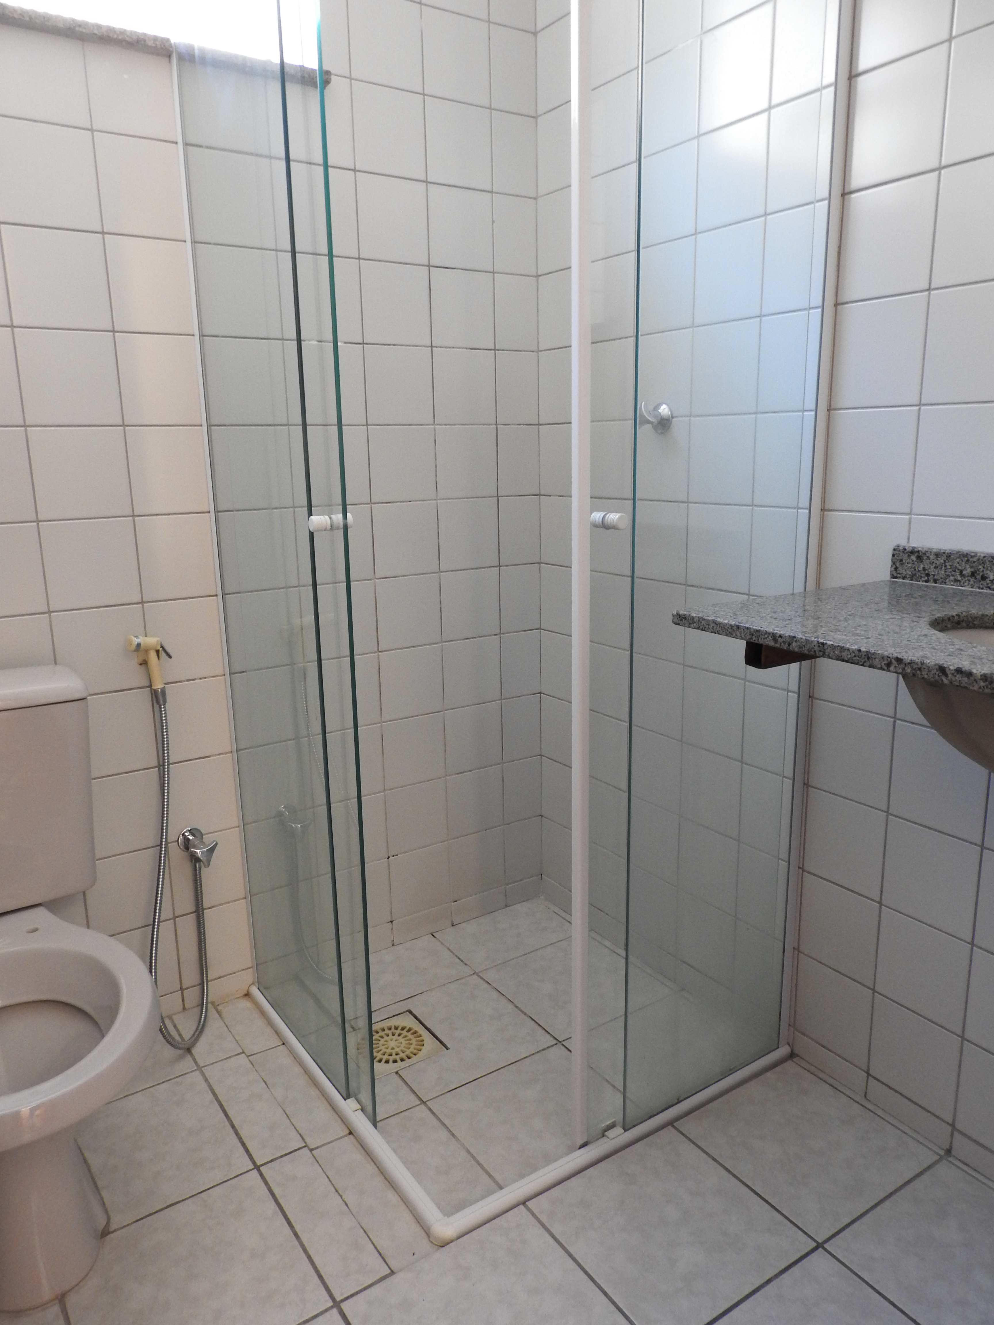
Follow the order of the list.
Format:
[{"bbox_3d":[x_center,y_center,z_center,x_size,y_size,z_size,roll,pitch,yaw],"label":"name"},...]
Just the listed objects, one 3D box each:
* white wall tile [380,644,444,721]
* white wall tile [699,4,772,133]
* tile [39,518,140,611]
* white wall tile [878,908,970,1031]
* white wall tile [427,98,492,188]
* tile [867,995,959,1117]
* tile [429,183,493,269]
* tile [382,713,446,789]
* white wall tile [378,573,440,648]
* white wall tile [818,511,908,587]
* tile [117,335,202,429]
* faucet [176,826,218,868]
[{"bbox_3d":[-0.186,0.044,2.005,0.152,0.152,0.010,-9,15,-32],"label":"white wall tile"},{"bbox_3d":[0.393,-0.974,1.512,0.010,0.154,0.152,-10,16,-32],"label":"white wall tile"},{"bbox_3d":[-0.718,-0.175,1.630,0.153,0.154,0.009,-9,15,-32],"label":"tile"},{"bbox_3d":[0.665,0.478,1.435,0.010,0.152,0.148,-9,15,-32],"label":"white wall tile"},{"bbox_3d":[-0.078,-1.046,1.861,0.153,0.154,0.010,-9,15,-32],"label":"white wall tile"},{"bbox_3d":[0.677,0.637,1.492,0.010,0.154,0.152,-10,16,-32],"label":"tile"},{"bbox_3d":[-0.075,-0.894,1.896,0.153,0.154,0.009,-9,15,-32],"label":"tile"},{"bbox_3d":[-0.185,0.198,2.063,0.152,0.154,0.009,-9,15,-32],"label":"tile"},{"bbox_3d":[-0.189,-0.107,1.970,0.152,0.152,0.010,-9,15,-32],"label":"white wall tile"},{"bbox_3d":[0.569,-0.154,1.422,0.010,0.152,0.149,-9,15,-32],"label":"white wall tile"},{"bbox_3d":[-0.586,-0.496,1.618,0.152,0.152,0.010,-9,15,-32],"label":"tile"},{"bbox_3d":[-0.572,0.355,1.759,0.057,0.058,0.080,-9,15,-32],"label":"faucet"}]

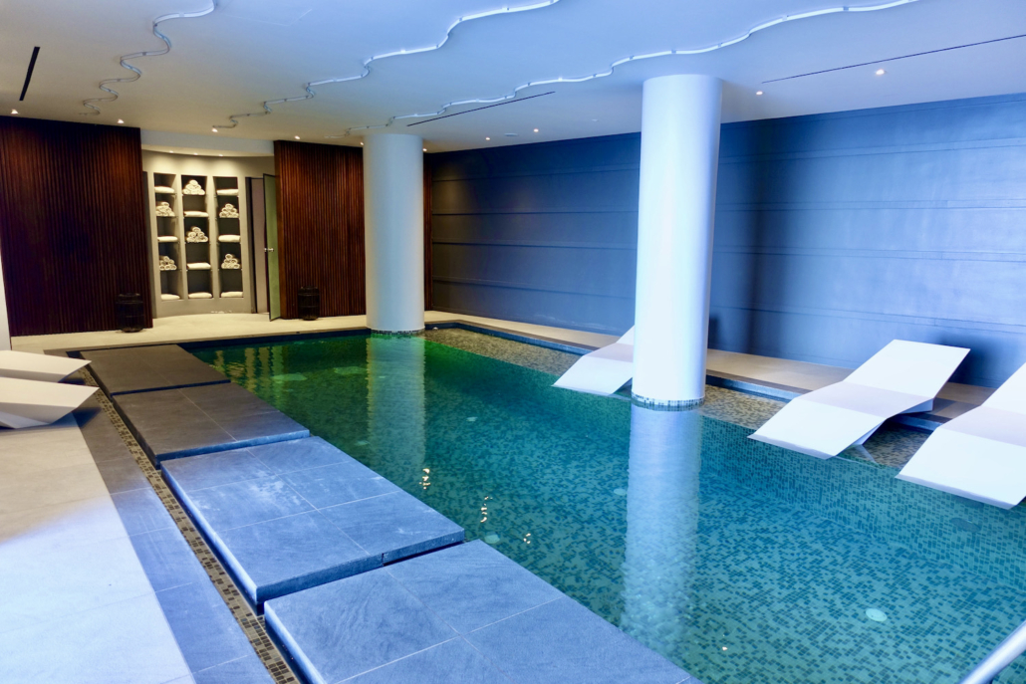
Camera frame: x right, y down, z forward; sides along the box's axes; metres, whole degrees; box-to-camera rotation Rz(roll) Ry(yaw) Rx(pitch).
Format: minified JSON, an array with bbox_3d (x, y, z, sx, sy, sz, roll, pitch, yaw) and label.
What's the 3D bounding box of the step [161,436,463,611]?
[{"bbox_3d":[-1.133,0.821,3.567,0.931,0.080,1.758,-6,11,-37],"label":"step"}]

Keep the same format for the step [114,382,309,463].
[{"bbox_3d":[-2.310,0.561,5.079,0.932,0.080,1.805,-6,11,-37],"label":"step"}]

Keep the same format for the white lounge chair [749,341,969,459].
[{"bbox_3d":[2.769,0.457,5.382,2.050,0.720,0.735,-5,11,-35],"label":"white lounge chair"}]

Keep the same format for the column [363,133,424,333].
[{"bbox_3d":[-1.747,-1.554,10.151,0.848,2.828,0.848,1,9,0],"label":"column"}]

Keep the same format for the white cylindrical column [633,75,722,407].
[{"bbox_3d":[1.455,-0.851,6.125,0.651,2.809,0.651,1,9,0],"label":"white cylindrical column"}]

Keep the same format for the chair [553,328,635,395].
[{"bbox_3d":[1.254,0.136,7.237,0.735,0.720,2.050,8,11,37],"label":"chair"}]

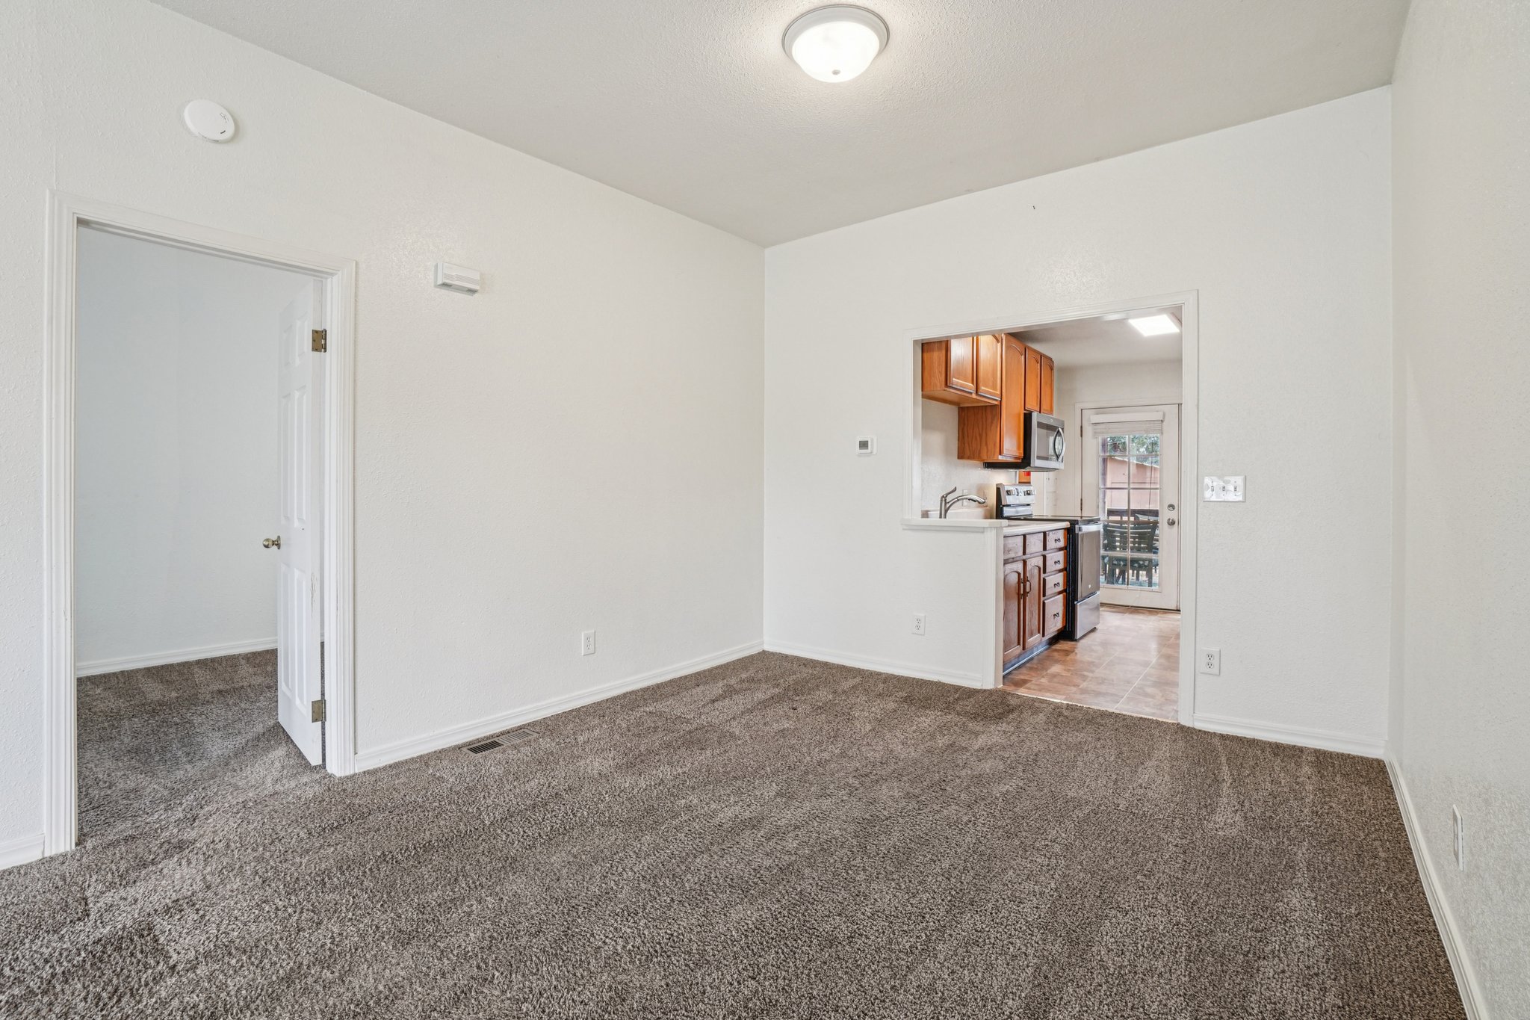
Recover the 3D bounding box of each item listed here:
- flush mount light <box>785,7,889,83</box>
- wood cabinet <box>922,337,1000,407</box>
[{"bbox_3d":[0.270,-1.718,2.414,0.402,0.130,0.402,0,2,0],"label":"flush mount light"},{"bbox_3d":[1.274,-1.010,4.304,0.315,0.520,0.925,1,2,39],"label":"wood cabinet"}]

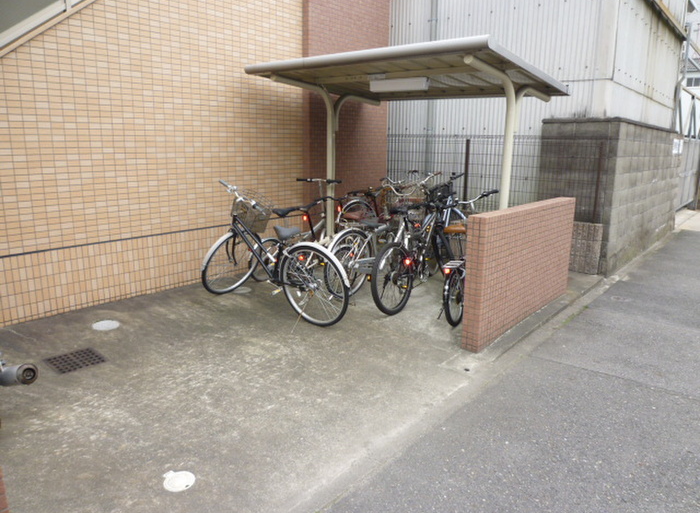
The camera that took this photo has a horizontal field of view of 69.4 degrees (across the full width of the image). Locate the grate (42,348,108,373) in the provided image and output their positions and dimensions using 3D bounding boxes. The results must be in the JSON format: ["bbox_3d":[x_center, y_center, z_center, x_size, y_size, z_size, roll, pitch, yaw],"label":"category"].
[{"bbox_3d":[-1.879,0.727,3.476,0.310,0.025,0.305,11,17,40],"label":"grate"}]

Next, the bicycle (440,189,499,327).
[{"bbox_3d":[1.144,-0.017,4.674,0.560,1.060,1.500,8,15,30],"label":"bicycle"}]

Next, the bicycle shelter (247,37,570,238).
[{"bbox_3d":[0.595,-0.713,5.050,2.450,2.220,2.080,11,17,40],"label":"bicycle shelter"}]

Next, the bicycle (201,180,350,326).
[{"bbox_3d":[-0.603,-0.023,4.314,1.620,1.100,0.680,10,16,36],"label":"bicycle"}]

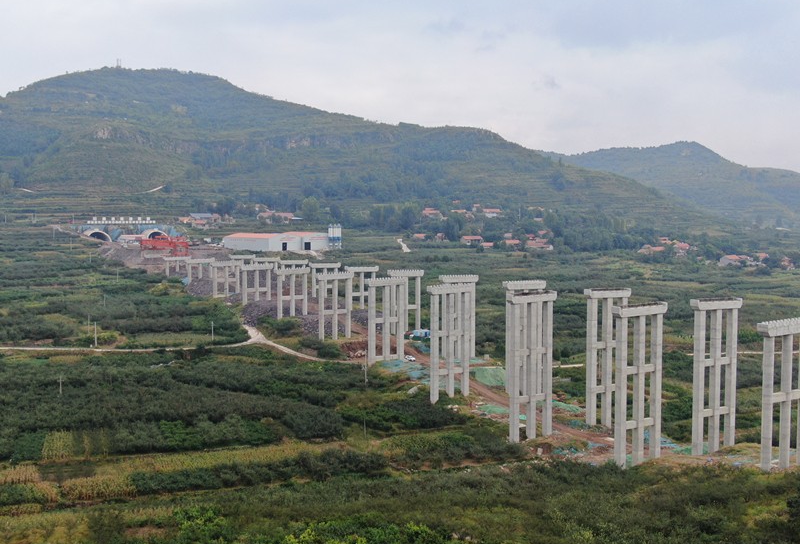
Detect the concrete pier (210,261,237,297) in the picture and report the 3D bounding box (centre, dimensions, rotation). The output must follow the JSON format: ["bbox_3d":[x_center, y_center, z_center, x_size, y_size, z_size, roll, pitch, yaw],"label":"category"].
[{"bbox_3d":[-87.220,3.570,454.060,15.300,18.100,2.650,-1,3,-31],"label":"concrete pier"}]

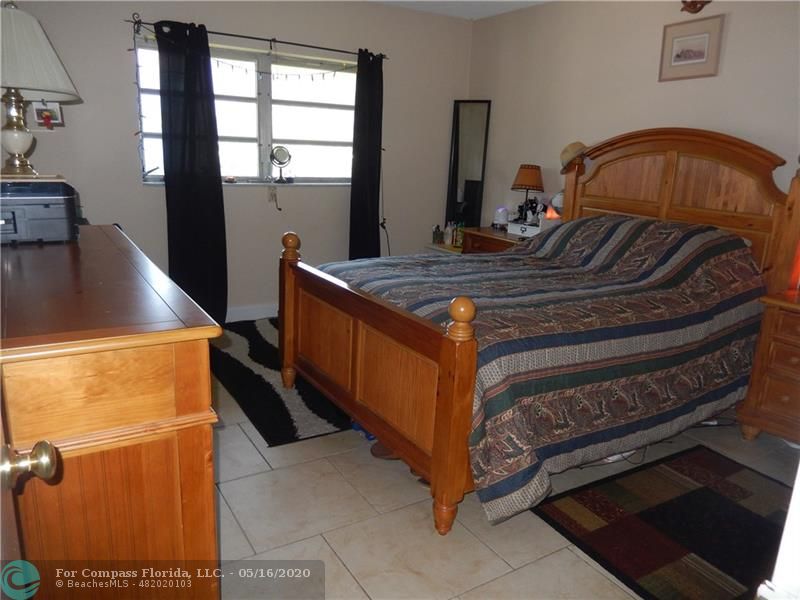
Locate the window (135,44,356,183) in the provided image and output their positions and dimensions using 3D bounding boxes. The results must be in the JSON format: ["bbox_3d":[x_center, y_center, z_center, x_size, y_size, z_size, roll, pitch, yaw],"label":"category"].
[{"bbox_3d":[-1.011,-1.343,4.300,1.699,0.927,0.110,-6,15,-31],"label":"window"}]

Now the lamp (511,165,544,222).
[{"bbox_3d":[0.955,-0.790,4.335,0.251,0.408,0.251,-6,15,-31],"label":"lamp"}]

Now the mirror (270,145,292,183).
[{"bbox_3d":[-0.906,-1.032,4.409,0.167,0.279,0.110,-4,15,-24],"label":"mirror"}]

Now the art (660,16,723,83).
[{"bbox_3d":[1.704,-1.463,3.386,0.025,0.320,0.371,-6,15,-31],"label":"art"}]

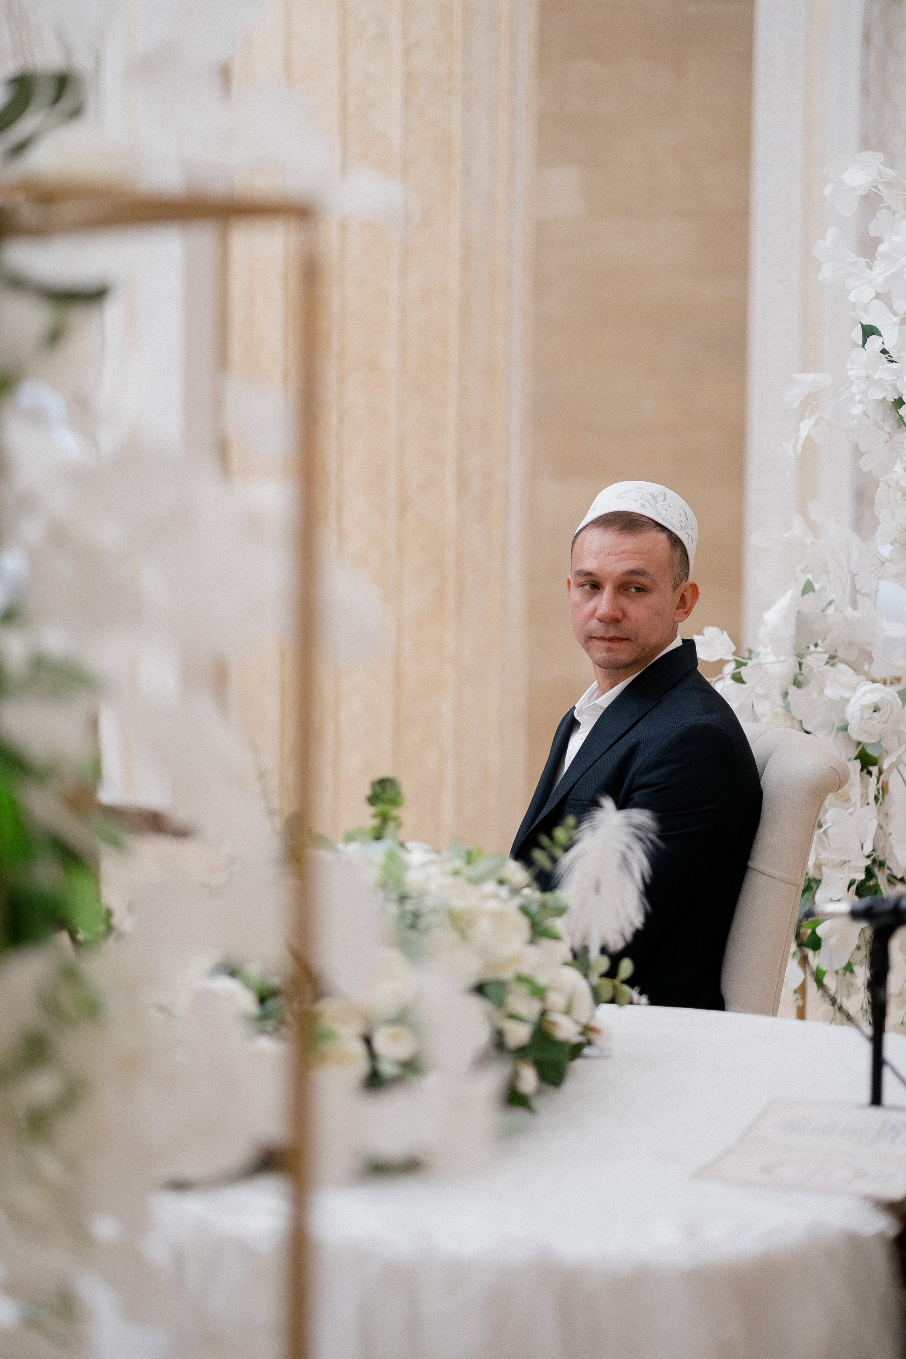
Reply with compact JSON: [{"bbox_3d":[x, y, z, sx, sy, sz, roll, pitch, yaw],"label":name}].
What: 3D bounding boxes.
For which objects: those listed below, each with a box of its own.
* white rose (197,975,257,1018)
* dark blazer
[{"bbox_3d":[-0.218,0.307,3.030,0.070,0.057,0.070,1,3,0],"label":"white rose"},{"bbox_3d":[0.224,0.256,4.230,0.380,0.630,0.480,-1,4,-29],"label":"dark blazer"}]

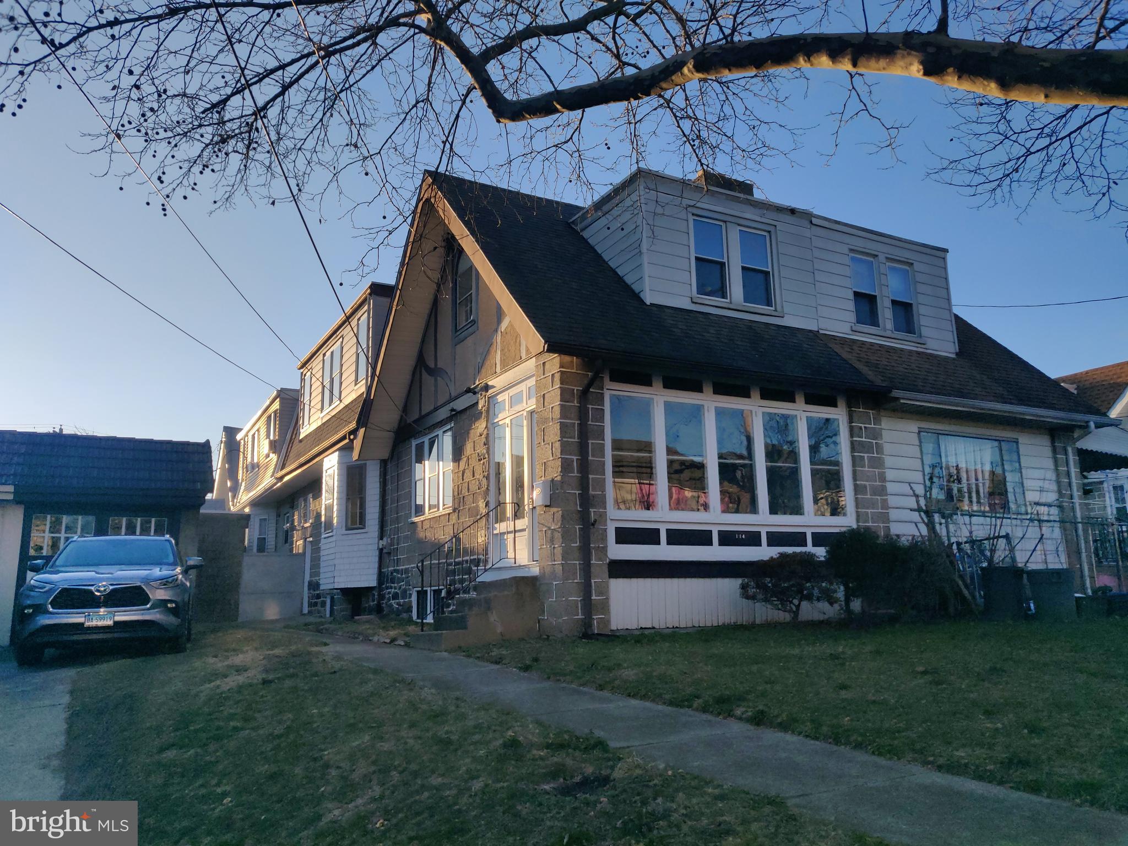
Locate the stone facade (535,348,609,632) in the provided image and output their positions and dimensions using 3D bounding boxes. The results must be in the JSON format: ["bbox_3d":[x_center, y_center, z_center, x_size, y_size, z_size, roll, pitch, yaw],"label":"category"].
[{"bbox_3d":[0.093,0.805,9.600,0.604,3.221,0.604,5,-12,-28],"label":"stone facade"}]

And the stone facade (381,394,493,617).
[{"bbox_3d":[-2.193,1.583,13.402,0.252,3.221,5.435,5,-12,-28],"label":"stone facade"}]

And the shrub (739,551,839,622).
[{"bbox_3d":[2.728,1.980,9.869,1.127,0.866,1.057,5,-12,-28],"label":"shrub"}]

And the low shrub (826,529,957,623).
[{"bbox_3d":[4.280,1.976,10.650,1.711,1.228,1.258,5,-12,-28],"label":"low shrub"}]

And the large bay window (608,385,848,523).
[{"bbox_3d":[2.246,0.465,10.527,4.006,1.711,0.141,5,-12,-28],"label":"large bay window"}]

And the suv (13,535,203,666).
[{"bbox_3d":[-6.490,2.420,11.970,1.980,1.730,4.950,4,-12,-23],"label":"suv"}]

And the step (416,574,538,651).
[{"bbox_3d":[-1.069,2.235,9.671,1.188,0.785,1.127,5,-12,-28],"label":"step"}]

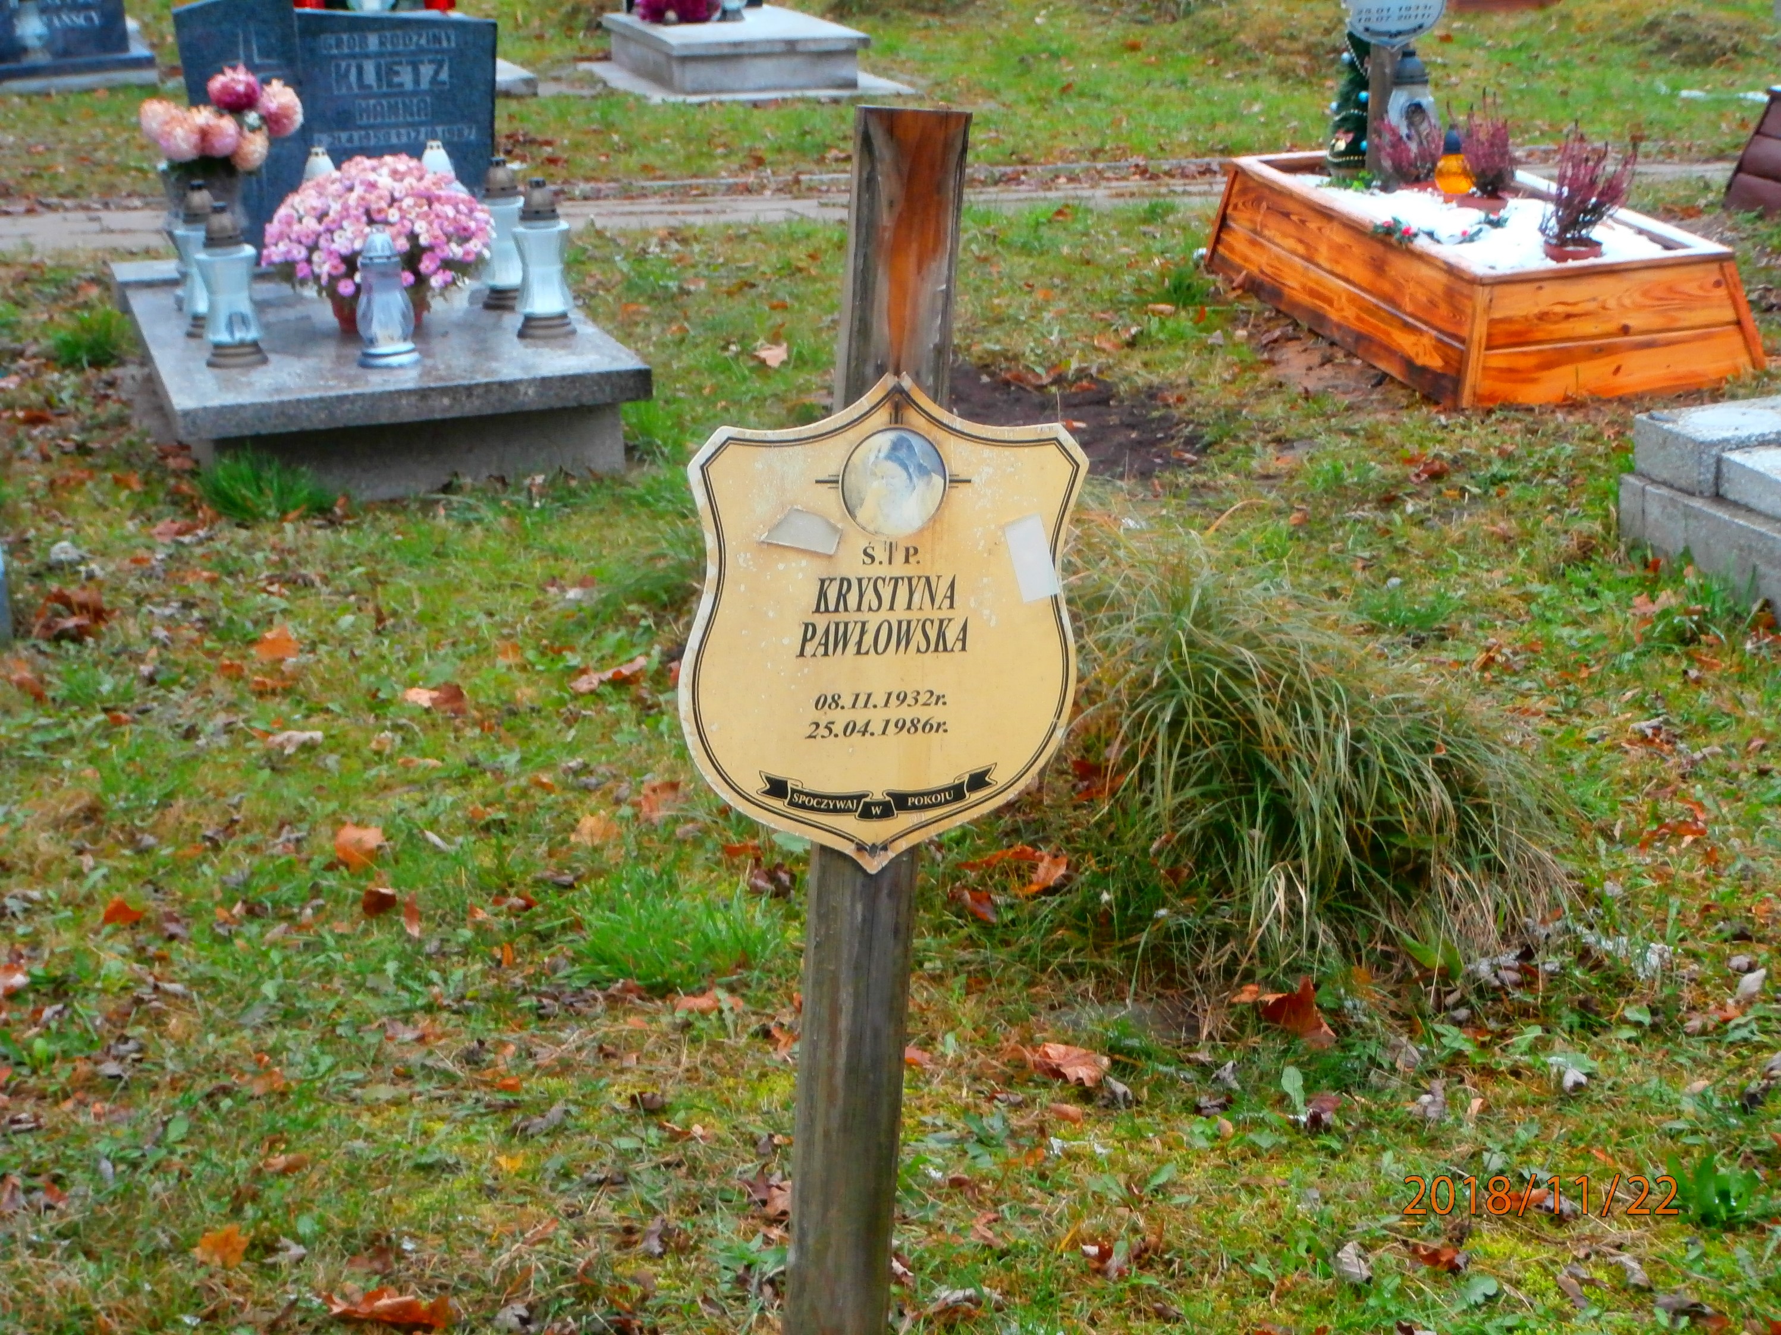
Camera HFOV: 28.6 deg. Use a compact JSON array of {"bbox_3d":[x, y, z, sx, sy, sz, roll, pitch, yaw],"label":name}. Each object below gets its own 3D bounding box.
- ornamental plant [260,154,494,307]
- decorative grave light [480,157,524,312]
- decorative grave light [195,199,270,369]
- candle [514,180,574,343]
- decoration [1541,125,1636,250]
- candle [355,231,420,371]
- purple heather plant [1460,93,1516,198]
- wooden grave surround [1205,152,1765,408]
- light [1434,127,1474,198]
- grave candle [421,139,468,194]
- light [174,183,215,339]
[{"bbox_3d":[-1.058,-0.881,7.147,0.481,0.323,0.457,-7,17,-14],"label":"ornamental plant"},{"bbox_3d":[-0.827,-0.914,7.346,0.121,0.313,0.121,-7,17,-14],"label":"decorative grave light"},{"bbox_3d":[-1.300,-0.753,6.869,0.124,0.318,0.124,-7,17,-14],"label":"decorative grave light"},{"bbox_3d":[-0.698,-0.820,7.001,0.122,0.317,0.122,-7,17,-14],"label":"candle"},{"bbox_3d":[1.532,-1.052,7.670,0.209,0.271,0.188,-6,17,-11],"label":"decoration"},{"bbox_3d":[-0.984,-0.722,6.799,0.125,0.270,0.125,-7,17,-14],"label":"candle"},{"bbox_3d":[1.429,-1.249,8.365,0.140,0.251,0.126,-6,17,-11],"label":"purple heather plant"},{"bbox_3d":[1.349,-0.967,8.299,0.684,0.256,1.868,-6,17,-11],"label":"wooden grave surround"},{"bbox_3d":[1.386,-1.244,8.592,0.099,0.164,0.099,-6,17,-11],"label":"light"},{"bbox_3d":[-0.995,-1.026,7.785,0.131,0.292,0.131,-7,17,-14],"label":"grave candle"},{"bbox_3d":[-1.411,-0.840,7.191,0.109,0.312,0.109,-7,17,-14],"label":"light"}]

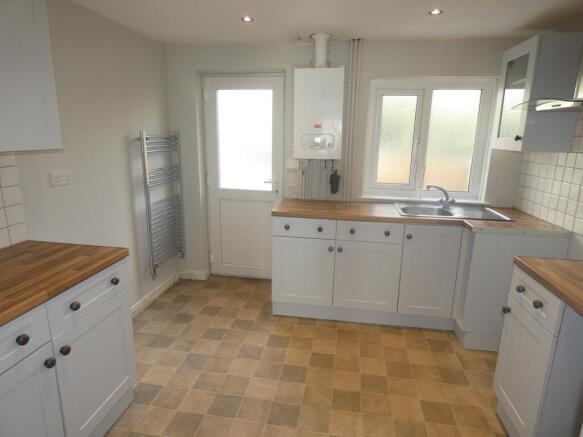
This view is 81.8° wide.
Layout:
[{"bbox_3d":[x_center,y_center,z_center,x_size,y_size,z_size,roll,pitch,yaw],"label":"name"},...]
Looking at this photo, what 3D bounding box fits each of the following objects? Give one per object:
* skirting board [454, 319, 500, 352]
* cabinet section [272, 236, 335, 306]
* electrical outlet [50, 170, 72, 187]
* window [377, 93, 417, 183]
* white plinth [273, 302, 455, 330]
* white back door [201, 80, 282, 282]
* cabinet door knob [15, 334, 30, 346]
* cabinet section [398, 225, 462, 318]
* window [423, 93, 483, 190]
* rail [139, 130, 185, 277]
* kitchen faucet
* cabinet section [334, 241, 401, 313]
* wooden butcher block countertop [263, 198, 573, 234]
[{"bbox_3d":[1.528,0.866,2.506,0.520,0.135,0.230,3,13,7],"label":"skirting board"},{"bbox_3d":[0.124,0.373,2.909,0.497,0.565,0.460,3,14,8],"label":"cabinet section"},{"bbox_3d":[-1.347,-0.232,1.984,0.018,0.086,0.148,3,13,7],"label":"electrical outlet"},{"bbox_3d":[0.970,-0.711,3.102,0.305,0.790,0.035,3,13,7],"label":"window"},{"bbox_3d":[0.573,0.791,2.757,1.455,0.132,0.020,3,13,7],"label":"white plinth"},{"bbox_3d":[-0.472,-0.359,3.415,0.795,2.040,0.065,3,13,7],"label":"white back door"},{"bbox_3d":[-0.886,0.402,1.110,0.027,0.032,0.032,3,13,7],"label":"cabinet door knob"},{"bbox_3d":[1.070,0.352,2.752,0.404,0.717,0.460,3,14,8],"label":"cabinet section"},{"bbox_3d":[1.444,-0.688,3.041,0.410,0.890,0.035,3,13,7],"label":"window"},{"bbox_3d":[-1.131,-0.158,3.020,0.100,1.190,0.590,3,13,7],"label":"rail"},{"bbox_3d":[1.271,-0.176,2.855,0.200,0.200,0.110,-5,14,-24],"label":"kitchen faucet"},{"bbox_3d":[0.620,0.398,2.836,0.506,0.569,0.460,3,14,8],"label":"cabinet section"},{"bbox_3d":[0.865,-0.029,2.656,2.000,0.040,0.830,3,13,7],"label":"wooden butcher block countertop"}]

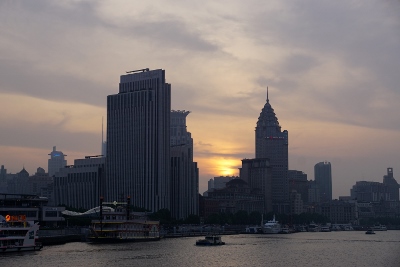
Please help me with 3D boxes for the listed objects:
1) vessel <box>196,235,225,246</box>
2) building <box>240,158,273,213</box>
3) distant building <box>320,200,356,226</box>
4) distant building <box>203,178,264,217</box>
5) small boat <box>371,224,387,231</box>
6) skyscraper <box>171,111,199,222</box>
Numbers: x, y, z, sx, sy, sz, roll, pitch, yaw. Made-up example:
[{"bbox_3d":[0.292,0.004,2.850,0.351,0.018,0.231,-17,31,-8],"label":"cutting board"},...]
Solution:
[{"bbox_3d":[4.100,40.950,319.450,10.600,4.520,3.600,1,-6,-6],"label":"vessel"},{"bbox_3d":[62.920,65.150,928.370,29.000,74.750,22.000,-4,-7,30],"label":"building"},{"bbox_3d":[180.620,105.090,1095.050,41.000,34.310,30.000,3,-7,-23],"label":"distant building"},{"bbox_3d":[35.480,70.460,857.390,48.000,48.490,40.000,4,-7,-30],"label":"distant building"},{"bbox_3d":[198.100,104.540,924.120,20.000,7.360,5.200,3,-7,-28],"label":"small boat"},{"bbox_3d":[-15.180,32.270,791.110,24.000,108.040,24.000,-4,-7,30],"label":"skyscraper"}]

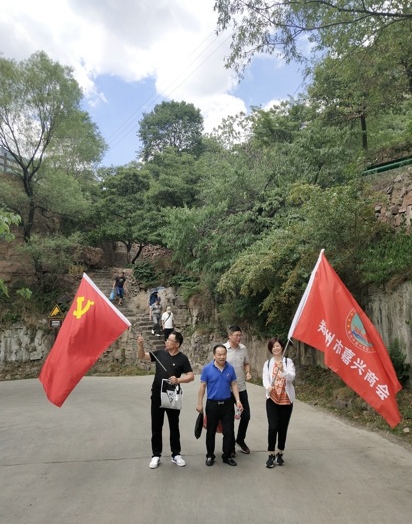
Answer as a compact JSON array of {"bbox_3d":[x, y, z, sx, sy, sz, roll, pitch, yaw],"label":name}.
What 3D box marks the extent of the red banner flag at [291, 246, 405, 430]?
[{"bbox_3d":[1.751,0.960,5.980,1.370,2.150,0.400,0,-8,0],"label":"red banner flag"}]

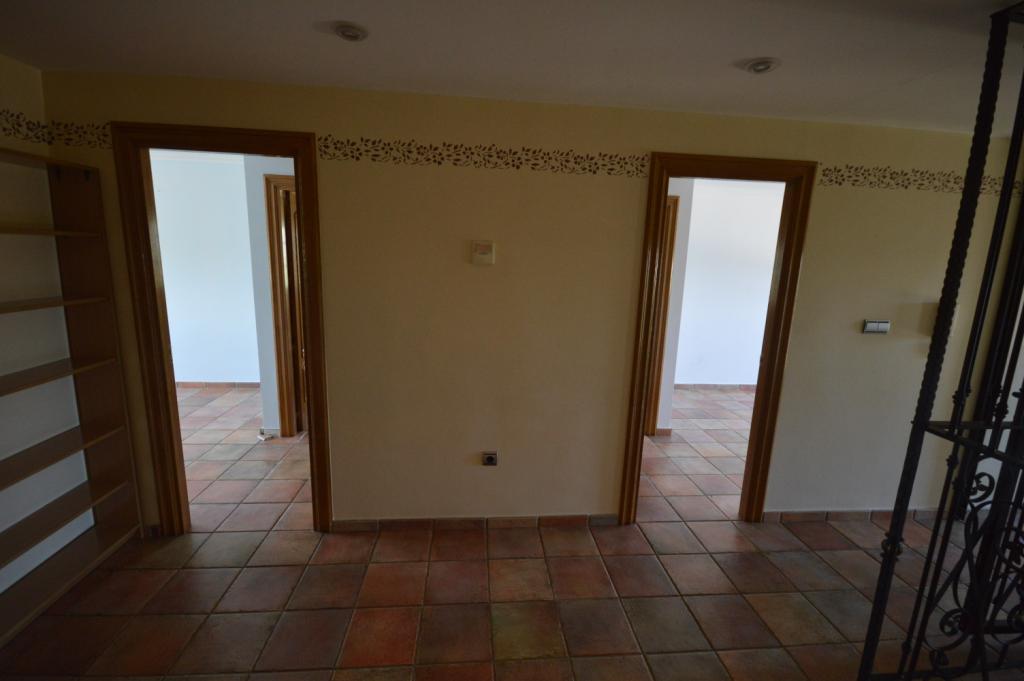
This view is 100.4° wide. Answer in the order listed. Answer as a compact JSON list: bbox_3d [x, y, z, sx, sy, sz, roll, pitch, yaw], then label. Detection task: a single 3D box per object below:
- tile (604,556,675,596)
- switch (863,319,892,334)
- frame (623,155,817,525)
[{"bbox_3d":[0.663,1.230,2.224,0.305,0.012,0.287,1,11,-5],"label":"tile"},{"bbox_3d":[2.173,-0.080,2.534,0.159,0.083,0.012,1,11,-5],"label":"switch"},{"bbox_3d":[1.139,0.076,2.490,0.913,2.134,0.128,1,11,-5],"label":"frame"}]

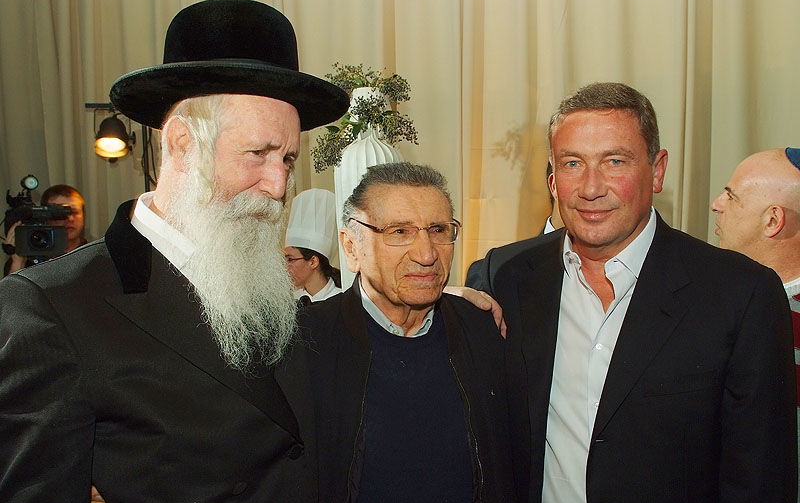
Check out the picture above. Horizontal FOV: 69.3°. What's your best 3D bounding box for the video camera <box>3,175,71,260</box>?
[{"bbox_3d":[-1.438,-0.127,2.300,0.230,0.340,0.500,-3,4,-32],"label":"video camera"}]

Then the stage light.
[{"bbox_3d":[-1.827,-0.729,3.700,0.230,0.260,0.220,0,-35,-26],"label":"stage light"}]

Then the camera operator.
[{"bbox_3d":[-1.430,0.581,2.492,0.580,1.740,0.500,-3,4,-31],"label":"camera operator"}]

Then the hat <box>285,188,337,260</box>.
[{"bbox_3d":[-0.366,-0.113,2.420,0.210,0.280,0.210,8,3,-18],"label":"hat"}]

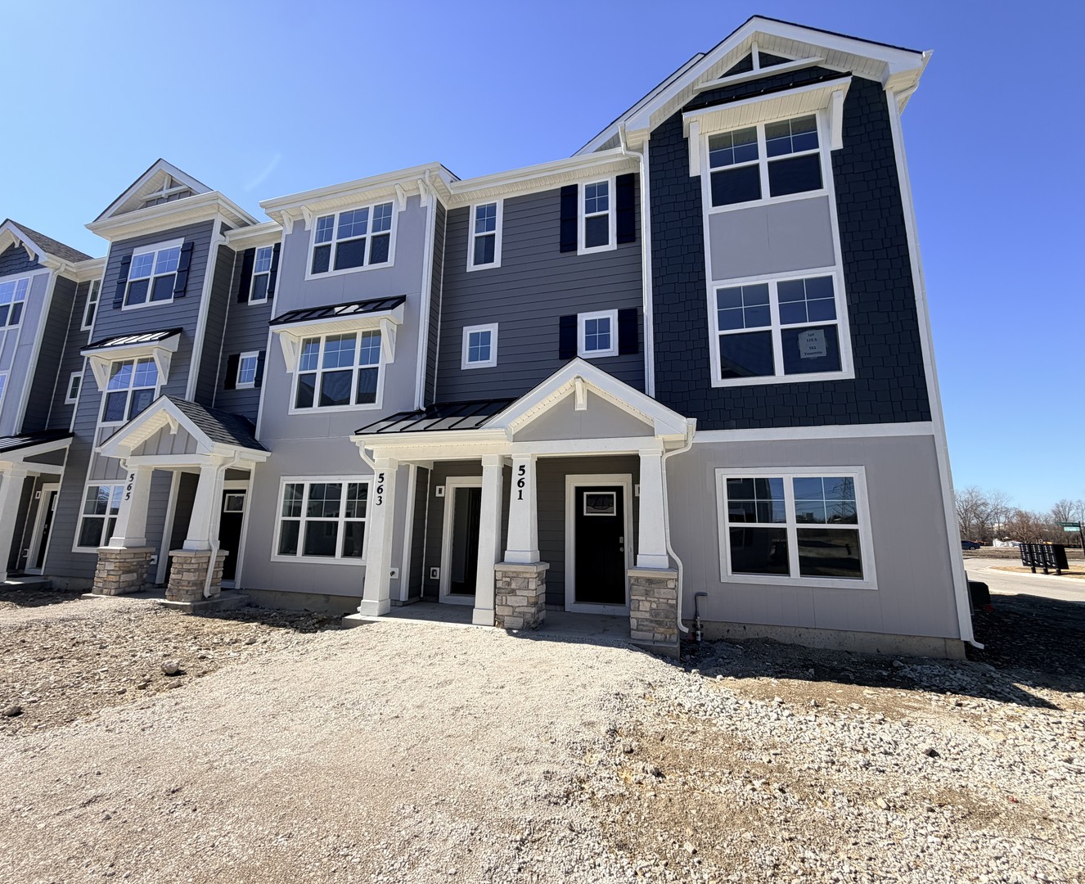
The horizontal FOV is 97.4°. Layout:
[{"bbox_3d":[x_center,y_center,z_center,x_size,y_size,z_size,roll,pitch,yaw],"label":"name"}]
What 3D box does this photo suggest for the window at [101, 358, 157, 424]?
[{"bbox_3d":[-10.164,-1.305,11.831,1.776,1.681,0.100,-2,-11,17],"label":"window"}]

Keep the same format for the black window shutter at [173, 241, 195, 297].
[{"bbox_3d":[-9.061,-4.363,12.082,0.350,1.520,0.050,-2,-11,16],"label":"black window shutter"}]

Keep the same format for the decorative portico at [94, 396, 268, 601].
[{"bbox_3d":[-7.431,1.167,10.029,3.260,3.970,1.750,-2,-11,16],"label":"decorative portico"}]

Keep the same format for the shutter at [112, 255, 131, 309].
[{"bbox_3d":[-11.166,-4.259,12.655,0.339,1.504,0.050,-2,-11,17],"label":"shutter"}]

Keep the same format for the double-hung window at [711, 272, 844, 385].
[{"bbox_3d":[3.757,-1.810,7.664,1.792,1.681,0.100,-2,-11,17],"label":"double-hung window"}]

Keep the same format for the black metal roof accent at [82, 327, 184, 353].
[{"bbox_3d":[-10.162,-2.528,11.765,2.700,0.530,0.500,-2,-11,17],"label":"black metal roof accent"}]

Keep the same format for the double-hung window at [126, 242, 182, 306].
[{"bbox_3d":[-10.161,-4.330,12.468,1.760,1.560,0.100,-2,-11,16],"label":"double-hung window"}]

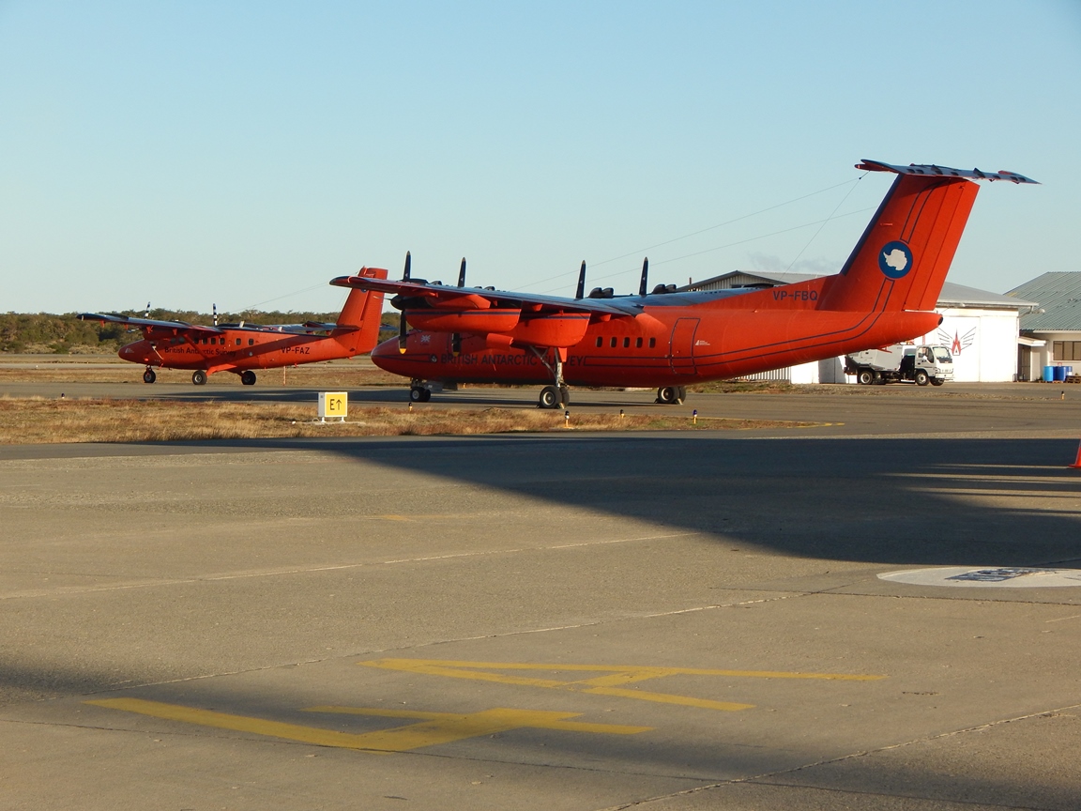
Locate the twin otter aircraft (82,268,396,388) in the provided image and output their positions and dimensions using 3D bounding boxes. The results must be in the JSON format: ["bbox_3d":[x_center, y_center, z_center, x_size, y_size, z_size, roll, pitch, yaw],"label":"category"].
[{"bbox_3d":[-13.737,-3.846,153.081,15.770,5.800,19.810,1,1,32],"label":"twin otter aircraft"}]

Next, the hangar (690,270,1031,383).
[{"bbox_3d":[18.031,-4.641,196.967,13.340,6.370,27.790,1,1,34],"label":"hangar"}]

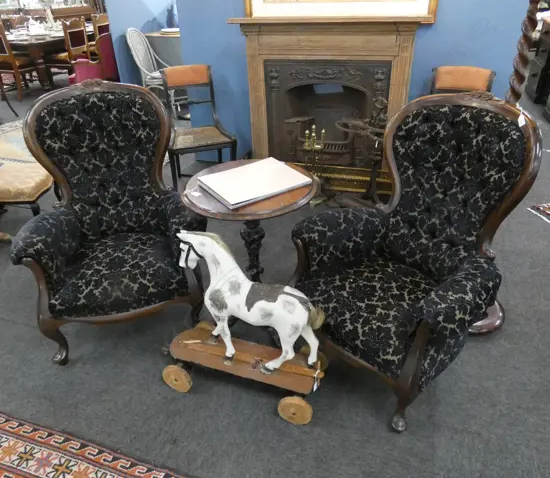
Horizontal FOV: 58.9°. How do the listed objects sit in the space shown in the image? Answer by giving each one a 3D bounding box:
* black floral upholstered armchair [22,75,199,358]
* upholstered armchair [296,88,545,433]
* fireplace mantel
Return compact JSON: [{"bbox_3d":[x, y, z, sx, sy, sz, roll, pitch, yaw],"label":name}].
[{"bbox_3d":[-0.733,-0.122,2.220,0.740,1.050,0.780,-10,31,-14],"label":"black floral upholstered armchair"},{"bbox_3d":[0.516,0.030,1.894,0.780,1.060,0.730,-21,36,-30],"label":"upholstered armchair"},{"bbox_3d":[0.383,-1.055,3.685,1.400,1.140,0.220,3,31,8],"label":"fireplace mantel"}]

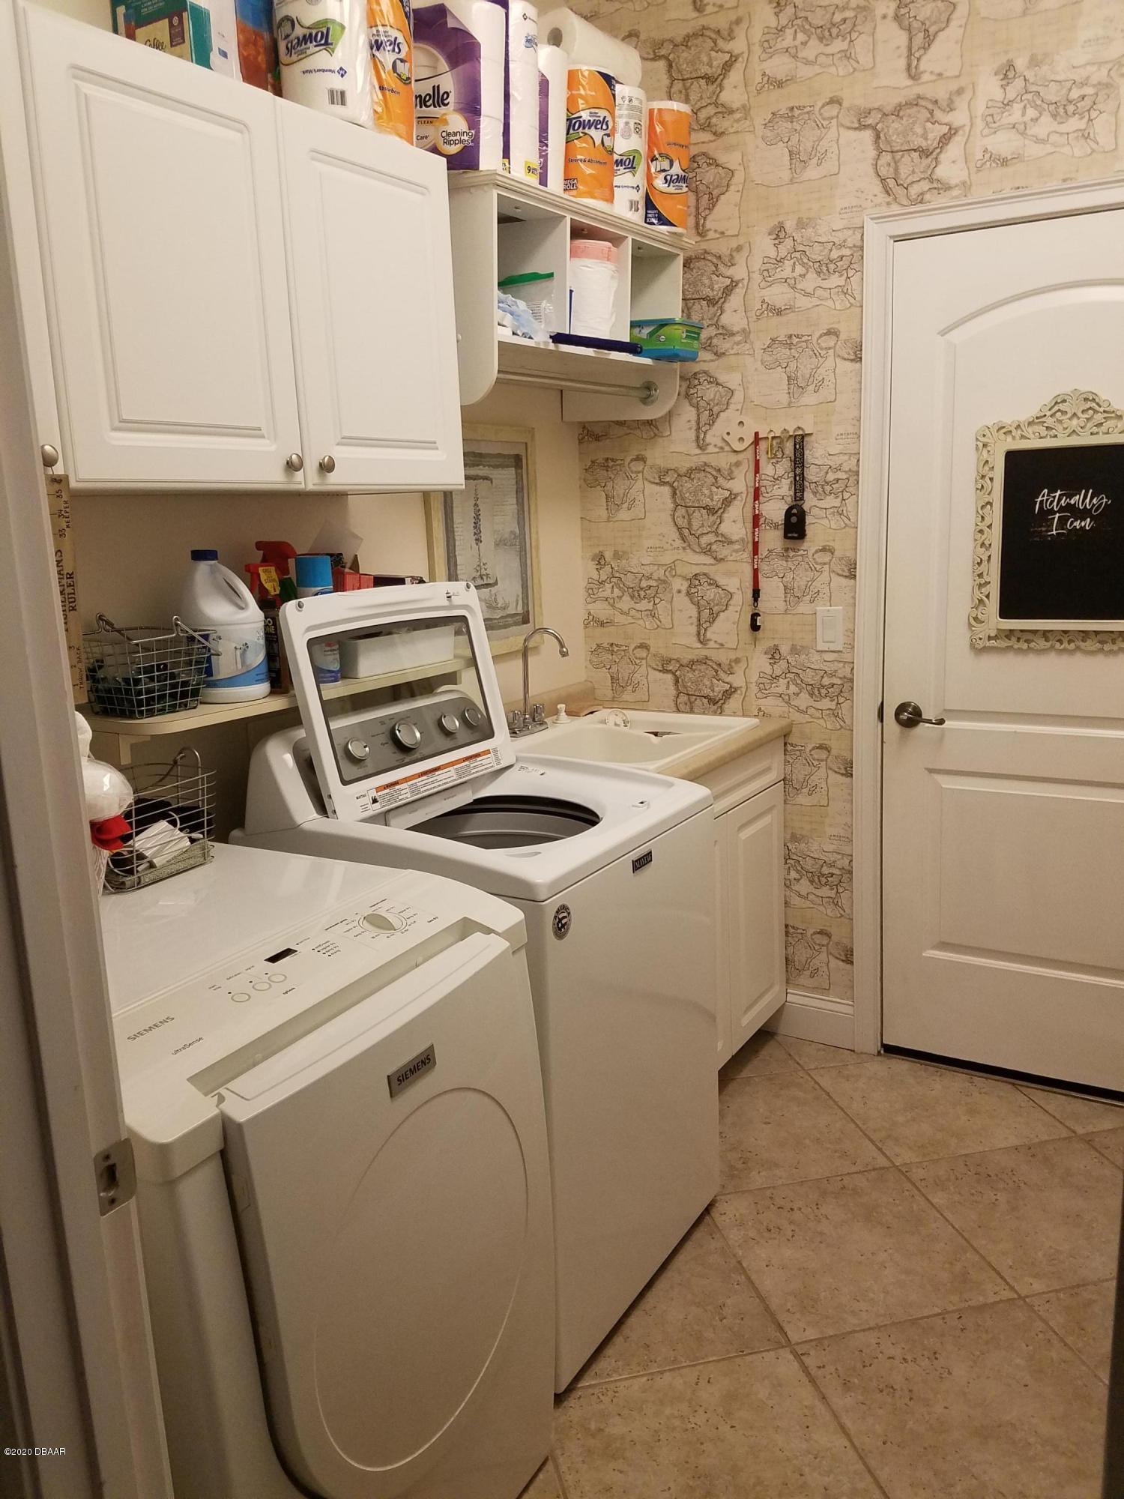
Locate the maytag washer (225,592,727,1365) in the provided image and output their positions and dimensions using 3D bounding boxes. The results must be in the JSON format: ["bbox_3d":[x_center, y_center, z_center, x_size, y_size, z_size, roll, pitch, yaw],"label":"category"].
[{"bbox_3d":[-0.147,0.374,2.257,0.690,1.364,0.695,5,14,32],"label":"maytag washer"}]

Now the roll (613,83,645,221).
[{"bbox_3d":[0.139,-1.397,2.667,0.114,0.280,0.114,-2,11,0],"label":"roll"}]

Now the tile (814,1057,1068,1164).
[{"bbox_3d":[0.920,0.871,2.778,0.458,0.010,0.458,-5,11,-12],"label":"tile"}]

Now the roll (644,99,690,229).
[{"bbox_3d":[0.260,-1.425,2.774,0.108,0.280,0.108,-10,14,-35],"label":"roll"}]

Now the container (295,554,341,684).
[{"bbox_3d":[-0.466,-0.248,2.136,0.070,0.240,0.070,-5,12,-12],"label":"container"}]

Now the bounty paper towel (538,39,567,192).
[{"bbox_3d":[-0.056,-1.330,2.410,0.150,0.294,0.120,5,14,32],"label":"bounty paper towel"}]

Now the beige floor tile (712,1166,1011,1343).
[{"bbox_3d":[0.575,0.991,2.244,0.458,0.010,0.458,-5,11,-12],"label":"beige floor tile"}]

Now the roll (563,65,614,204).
[{"bbox_3d":[0.058,-1.356,2.532,0.118,0.282,0.118,-2,12,2],"label":"roll"}]

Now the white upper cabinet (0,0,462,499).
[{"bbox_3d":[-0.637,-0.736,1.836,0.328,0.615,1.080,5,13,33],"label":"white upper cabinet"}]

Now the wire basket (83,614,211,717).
[{"bbox_3d":[-0.692,-0.144,1.844,0.232,0.168,0.190,5,13,33],"label":"wire basket"}]

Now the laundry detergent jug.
[{"bbox_3d":[-0.606,-0.218,1.979,0.160,0.259,0.110,-10,14,-31],"label":"laundry detergent jug"}]

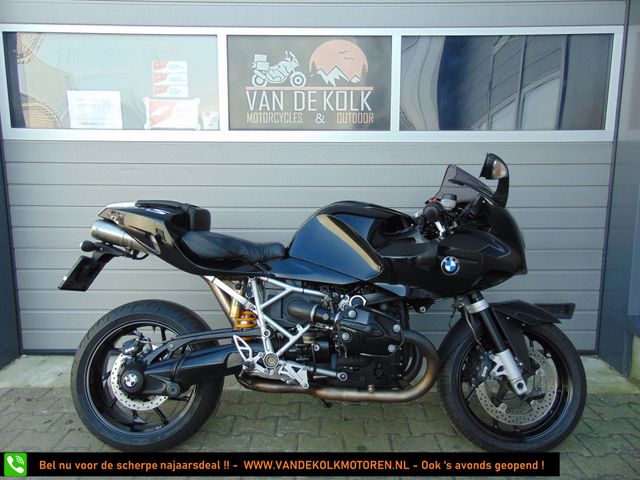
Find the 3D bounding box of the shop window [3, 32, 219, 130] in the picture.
[{"bbox_3d":[-1.169,-0.892,2.615,1.200,0.525,0.040,0,8,0],"label":"shop window"}]

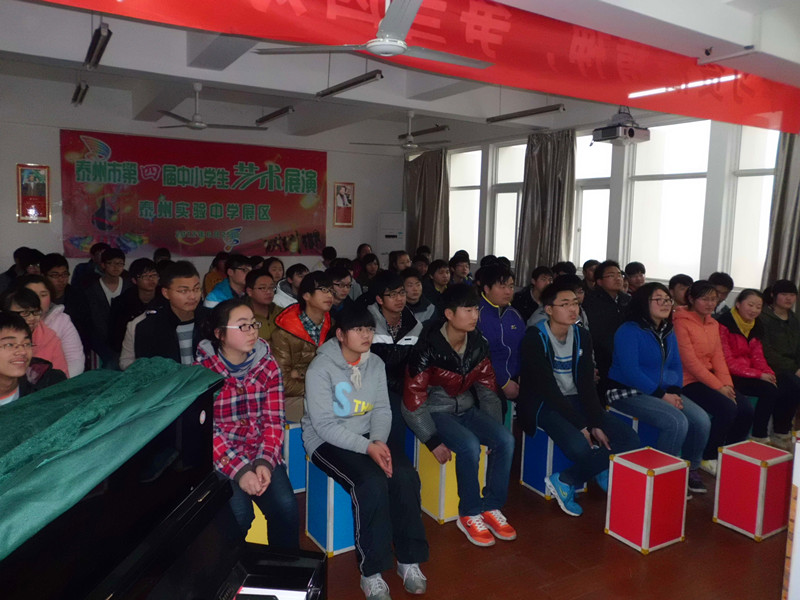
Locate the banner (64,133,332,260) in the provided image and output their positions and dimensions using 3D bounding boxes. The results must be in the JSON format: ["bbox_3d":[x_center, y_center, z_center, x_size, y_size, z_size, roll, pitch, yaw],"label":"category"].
[{"bbox_3d":[-2.834,-1.481,8.926,3.801,1.685,0.020,-3,8,-31],"label":"banner"}]

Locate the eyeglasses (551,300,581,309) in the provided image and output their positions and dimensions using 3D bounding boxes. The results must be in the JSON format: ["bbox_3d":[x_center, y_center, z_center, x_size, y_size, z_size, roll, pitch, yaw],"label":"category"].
[{"bbox_3d":[1.035,0.028,3.759,0.140,0.040,0.140,-2,8,-27],"label":"eyeglasses"}]

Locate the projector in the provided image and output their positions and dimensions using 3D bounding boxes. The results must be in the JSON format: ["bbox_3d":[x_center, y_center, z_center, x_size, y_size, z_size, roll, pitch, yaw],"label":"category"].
[{"bbox_3d":[1.753,-1.274,4.741,0.330,0.097,0.272,-2,6,-27],"label":"projector"}]

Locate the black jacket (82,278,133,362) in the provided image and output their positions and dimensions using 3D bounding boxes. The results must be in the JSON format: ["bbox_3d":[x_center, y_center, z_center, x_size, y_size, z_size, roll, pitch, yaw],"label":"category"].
[{"bbox_3d":[-2.468,0.136,5.061,0.460,0.660,0.320,-3,8,-31],"label":"black jacket"}]

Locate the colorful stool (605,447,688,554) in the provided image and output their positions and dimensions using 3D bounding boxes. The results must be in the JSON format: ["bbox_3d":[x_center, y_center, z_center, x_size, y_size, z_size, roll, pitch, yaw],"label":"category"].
[{"bbox_3d":[1.239,0.990,3.010,0.294,0.398,0.238,-2,7,-30],"label":"colorful stool"}]

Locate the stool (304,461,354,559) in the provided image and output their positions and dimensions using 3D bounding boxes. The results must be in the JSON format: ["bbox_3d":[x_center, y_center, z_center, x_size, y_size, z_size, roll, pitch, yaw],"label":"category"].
[{"bbox_3d":[-0.265,0.960,2.920,0.294,0.398,0.238,-3,7,-36],"label":"stool"}]

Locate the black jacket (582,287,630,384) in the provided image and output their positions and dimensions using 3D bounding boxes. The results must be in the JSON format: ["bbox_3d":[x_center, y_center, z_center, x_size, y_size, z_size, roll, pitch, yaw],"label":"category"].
[{"bbox_3d":[1.861,0.282,5.423,0.520,0.740,0.420,-4,9,-39],"label":"black jacket"}]

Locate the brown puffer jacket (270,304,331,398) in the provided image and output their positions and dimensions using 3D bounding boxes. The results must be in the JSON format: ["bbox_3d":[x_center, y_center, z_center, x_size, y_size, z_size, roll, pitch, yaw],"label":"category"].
[{"bbox_3d":[-0.546,0.343,3.681,0.500,0.580,0.400,-3,8,-31],"label":"brown puffer jacket"}]

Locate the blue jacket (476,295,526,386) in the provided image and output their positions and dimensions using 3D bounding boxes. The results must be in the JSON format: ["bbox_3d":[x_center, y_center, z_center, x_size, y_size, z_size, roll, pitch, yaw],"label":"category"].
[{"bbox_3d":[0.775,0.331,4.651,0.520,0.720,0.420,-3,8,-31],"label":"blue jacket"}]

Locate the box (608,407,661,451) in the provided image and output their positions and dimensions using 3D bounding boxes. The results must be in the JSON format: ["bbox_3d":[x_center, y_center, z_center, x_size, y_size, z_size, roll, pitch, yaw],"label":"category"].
[{"bbox_3d":[1.590,0.954,4.060,0.304,0.427,0.251,-2,8,-27],"label":"box"}]

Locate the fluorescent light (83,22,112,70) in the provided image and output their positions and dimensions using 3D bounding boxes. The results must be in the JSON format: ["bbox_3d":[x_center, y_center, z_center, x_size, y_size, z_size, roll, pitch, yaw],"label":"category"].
[{"bbox_3d":[-2.280,-1.894,4.528,0.125,0.090,1.220,-3,8,-31],"label":"fluorescent light"}]

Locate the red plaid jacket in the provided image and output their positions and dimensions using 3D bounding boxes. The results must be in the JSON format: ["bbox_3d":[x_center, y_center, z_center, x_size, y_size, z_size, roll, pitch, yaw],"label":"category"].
[{"bbox_3d":[-0.747,0.541,2.870,0.450,0.660,0.380,-3,8,-31],"label":"red plaid jacket"}]

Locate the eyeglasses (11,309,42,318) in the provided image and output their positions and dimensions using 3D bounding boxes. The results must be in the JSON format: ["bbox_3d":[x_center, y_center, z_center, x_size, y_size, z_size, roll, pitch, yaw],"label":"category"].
[{"bbox_3d":[-2.058,0.070,3.287,0.140,0.045,0.140,5,7,32],"label":"eyeglasses"}]

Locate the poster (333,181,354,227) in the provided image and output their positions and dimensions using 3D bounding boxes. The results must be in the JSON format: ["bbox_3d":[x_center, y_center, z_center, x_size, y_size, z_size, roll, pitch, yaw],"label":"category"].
[{"bbox_3d":[-0.983,-1.682,10.658,0.400,0.780,0.030,-3,8,-31],"label":"poster"}]

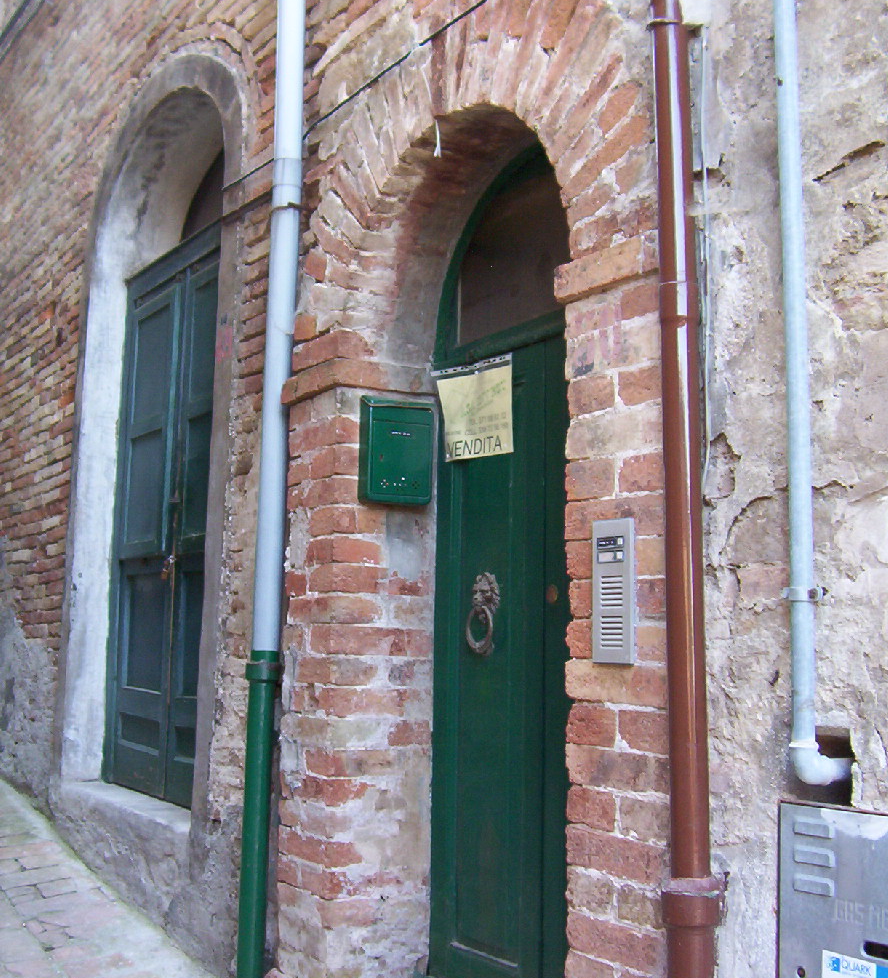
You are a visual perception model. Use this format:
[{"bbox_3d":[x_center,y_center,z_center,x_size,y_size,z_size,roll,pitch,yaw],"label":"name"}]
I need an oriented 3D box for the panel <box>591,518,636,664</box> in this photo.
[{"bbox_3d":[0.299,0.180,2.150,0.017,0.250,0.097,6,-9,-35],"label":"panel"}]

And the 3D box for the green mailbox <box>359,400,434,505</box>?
[{"bbox_3d":[-0.116,-0.097,3.018,0.165,0.260,0.075,4,-8,-24],"label":"green mailbox"}]

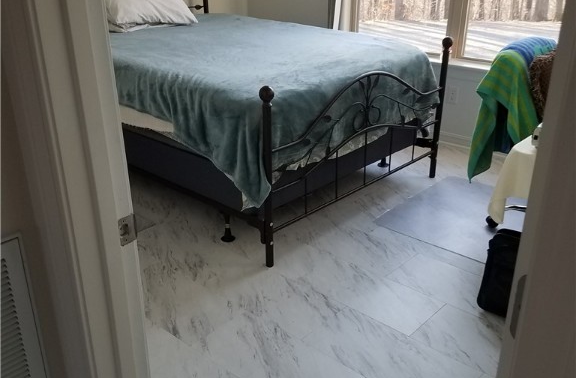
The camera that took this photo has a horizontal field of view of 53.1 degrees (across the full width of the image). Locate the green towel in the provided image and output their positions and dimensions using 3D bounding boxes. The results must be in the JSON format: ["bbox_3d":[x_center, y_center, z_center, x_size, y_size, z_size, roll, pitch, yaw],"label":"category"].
[{"bbox_3d":[1.107,-0.393,2.962,0.320,0.660,0.280,20,30,38],"label":"green towel"}]

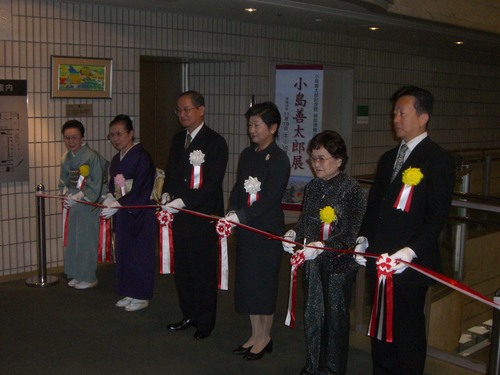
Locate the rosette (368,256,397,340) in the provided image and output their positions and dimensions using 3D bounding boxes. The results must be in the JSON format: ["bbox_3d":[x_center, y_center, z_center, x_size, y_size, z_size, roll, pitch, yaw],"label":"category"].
[{"bbox_3d":[0.620,0.520,3.180,0.130,0.410,0.060,4,8,28],"label":"rosette"}]

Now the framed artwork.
[{"bbox_3d":[-1.610,-1.055,6.480,0.670,0.400,0.030,-6,9,-44],"label":"framed artwork"}]

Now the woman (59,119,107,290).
[{"bbox_3d":[-1.485,0.148,5.950,0.460,1.480,0.450,7,9,42],"label":"woman"}]

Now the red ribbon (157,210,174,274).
[{"bbox_3d":[-0.550,0.358,4.420,0.120,0.420,0.050,5,8,32],"label":"red ribbon"}]

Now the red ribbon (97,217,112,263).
[{"bbox_3d":[-1.095,0.372,5.120,0.120,0.370,0.050,5,8,35],"label":"red ribbon"}]

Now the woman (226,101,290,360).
[{"bbox_3d":[0.040,0.275,4.260,0.470,1.600,0.480,-6,9,-42],"label":"woman"}]

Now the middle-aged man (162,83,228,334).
[{"bbox_3d":[-0.390,0.200,4.690,0.490,1.690,0.510,-6,9,-41],"label":"middle-aged man"}]

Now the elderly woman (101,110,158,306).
[{"bbox_3d":[-0.940,0.200,5.300,0.500,1.520,0.490,-6,9,-43],"label":"elderly woman"}]

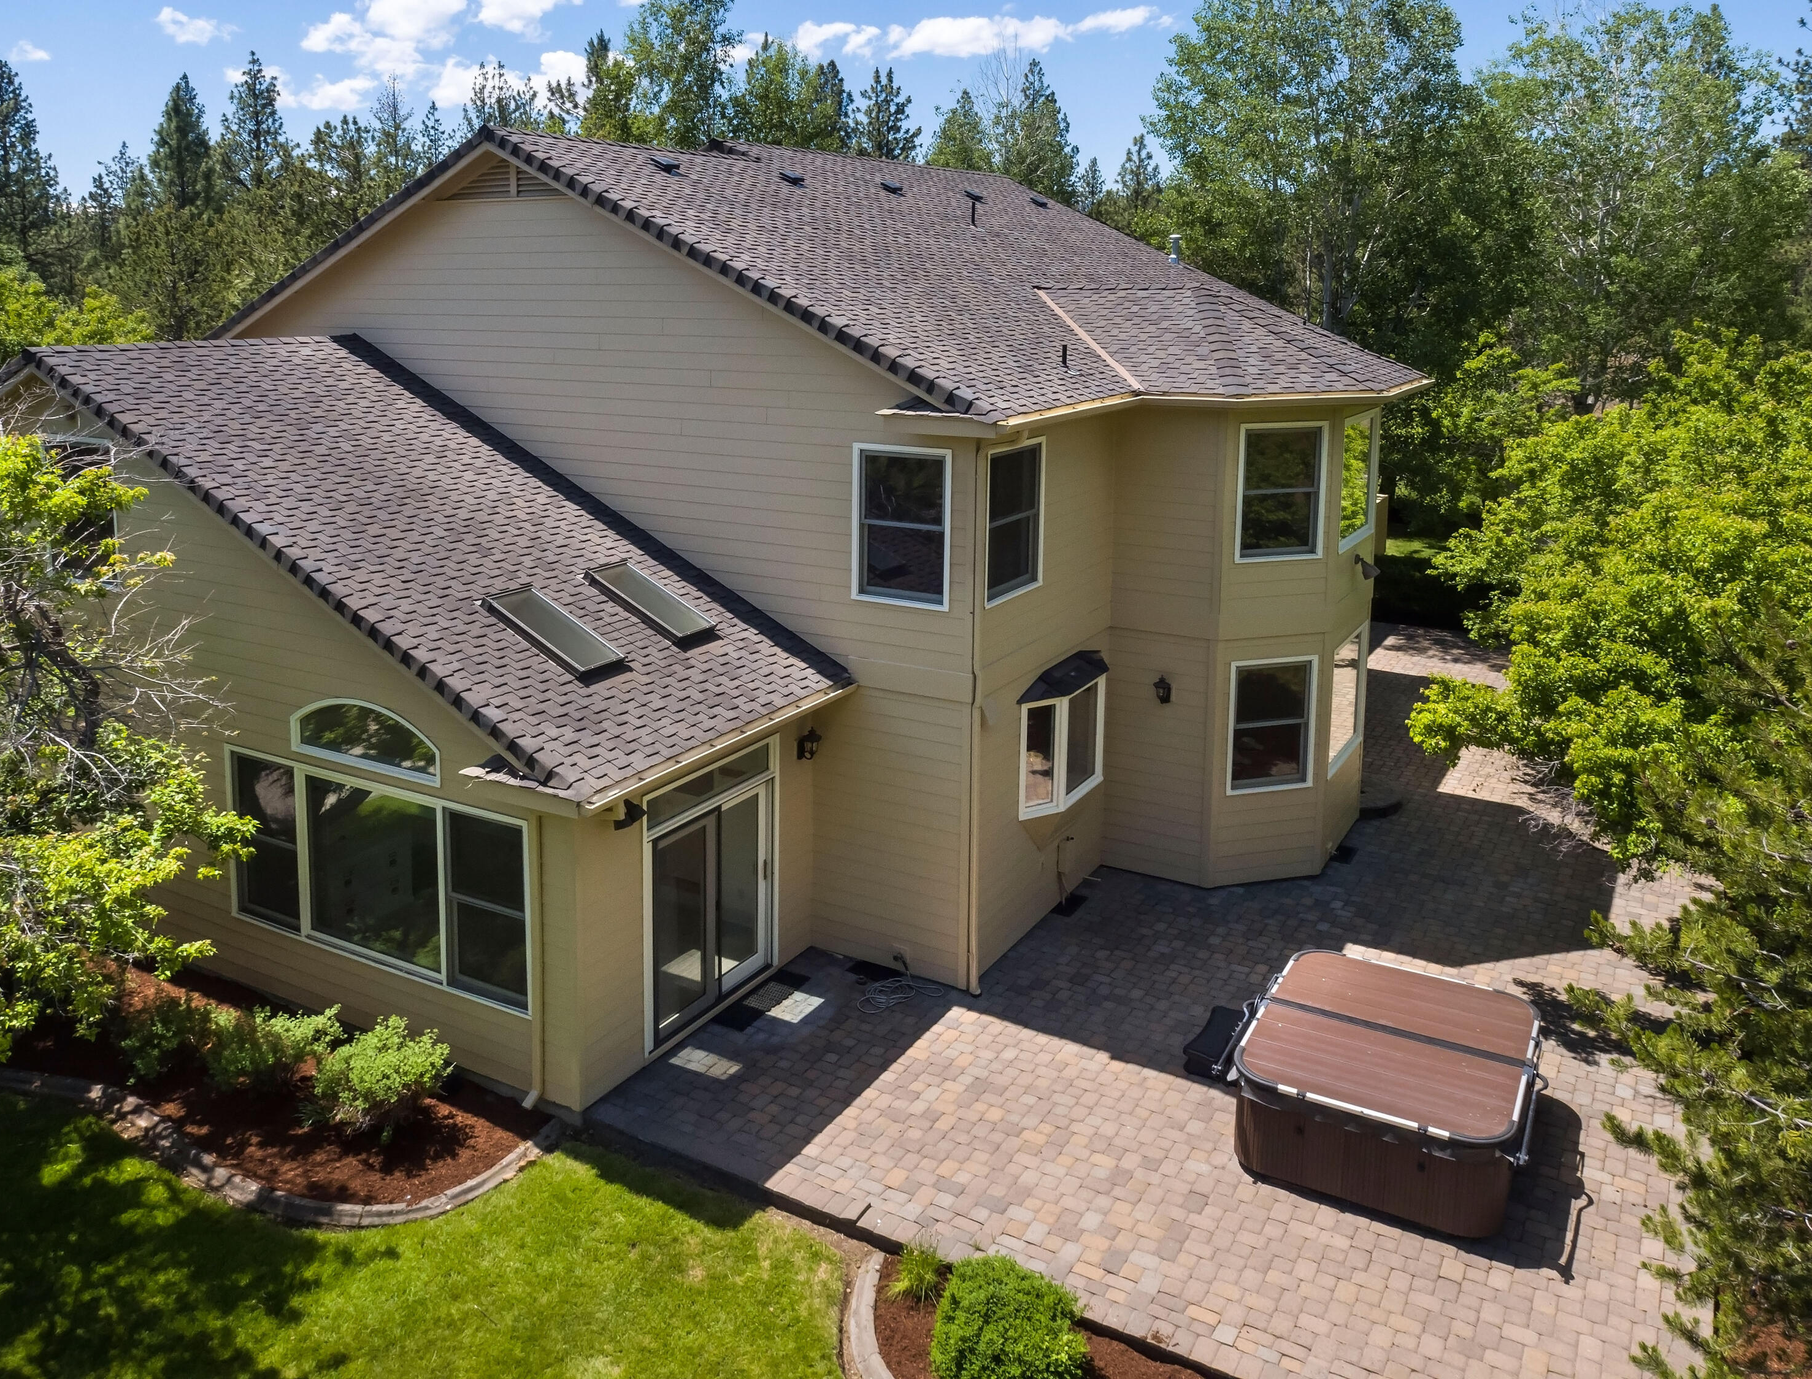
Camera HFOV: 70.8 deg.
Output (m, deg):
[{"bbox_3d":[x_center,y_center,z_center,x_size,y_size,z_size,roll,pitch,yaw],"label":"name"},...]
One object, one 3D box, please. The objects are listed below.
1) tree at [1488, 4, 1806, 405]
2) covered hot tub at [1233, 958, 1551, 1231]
[{"bbox_3d":[24.404,-15.768,42.000,9.600,13.200,9.000,8,17,29],"label":"tree"},{"bbox_3d":[4.090,3.356,10.868,2.200,0.920,2.350,8,17,29],"label":"covered hot tub"}]

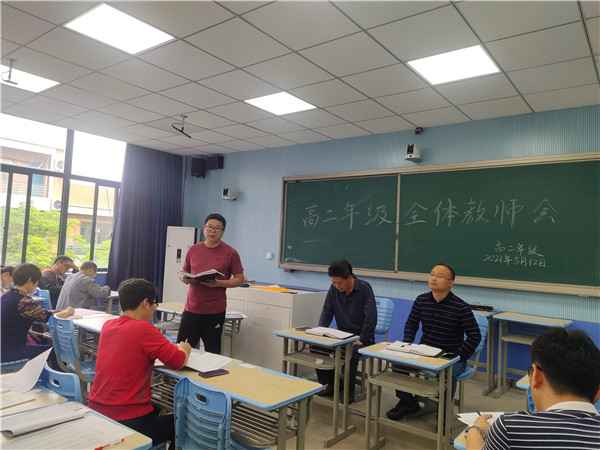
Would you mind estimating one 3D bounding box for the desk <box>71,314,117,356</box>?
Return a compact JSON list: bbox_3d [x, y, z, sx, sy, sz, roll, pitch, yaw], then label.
[{"bbox_3d":[-1.615,1.193,3.648,0.610,0.720,0.440,1,-3,38],"label":"desk"}]

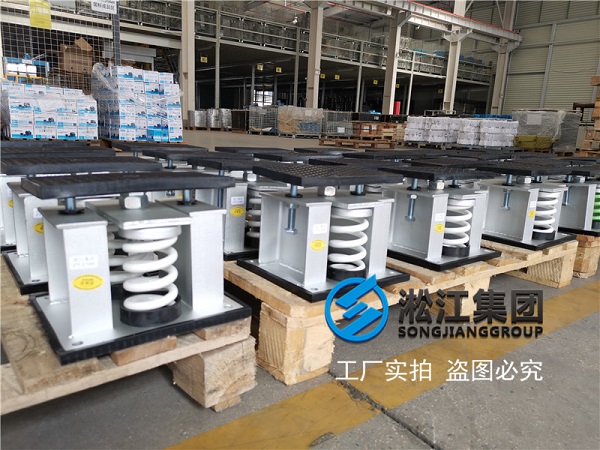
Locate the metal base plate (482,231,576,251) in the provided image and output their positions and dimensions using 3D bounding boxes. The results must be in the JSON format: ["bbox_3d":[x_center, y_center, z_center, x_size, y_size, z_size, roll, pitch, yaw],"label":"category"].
[{"bbox_3d":[0.684,0.031,1.480,0.268,0.013,0.250,-6,15,-39],"label":"metal base plate"}]

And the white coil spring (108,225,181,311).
[{"bbox_3d":[-0.218,0.062,0.685,0.078,0.106,0.078,-7,14,-37],"label":"white coil spring"}]

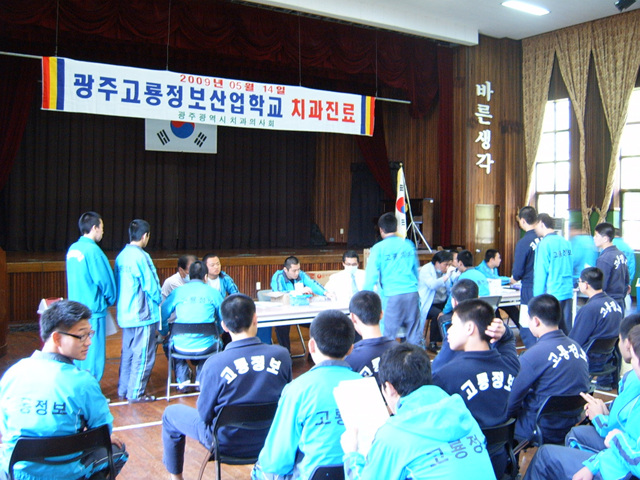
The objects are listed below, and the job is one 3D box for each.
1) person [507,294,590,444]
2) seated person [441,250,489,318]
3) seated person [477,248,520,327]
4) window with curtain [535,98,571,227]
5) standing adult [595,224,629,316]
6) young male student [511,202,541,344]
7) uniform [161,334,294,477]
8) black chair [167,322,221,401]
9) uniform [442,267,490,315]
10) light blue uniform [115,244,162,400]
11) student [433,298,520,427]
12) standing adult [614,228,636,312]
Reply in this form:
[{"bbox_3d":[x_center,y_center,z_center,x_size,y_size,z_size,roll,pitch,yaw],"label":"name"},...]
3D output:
[{"bbox_3d":[1.280,0.953,4.320,0.540,1.280,0.740,-1,2,-31],"label":"person"},{"bbox_3d":[1.829,0.779,8.600,0.750,1.290,0.520,2,3,43],"label":"seated person"},{"bbox_3d":[2.374,0.769,9.150,0.750,1.270,0.540,1,2,30],"label":"seated person"},{"bbox_3d":[5.189,-1.554,15.300,0.150,3.200,0.950,-1,2,-38],"label":"window with curtain"},{"bbox_3d":[3.121,0.638,7.300,0.480,1.670,0.340,-2,3,-38],"label":"standing adult"},{"bbox_3d":[2.419,0.559,7.900,0.500,1.830,0.420,-2,3,-43],"label":"young male student"},{"bbox_3d":[-0.570,1.022,4.130,0.700,0.940,0.720,0,2,-12],"label":"uniform"},{"bbox_3d":[-1.220,1.133,6.600,0.480,0.750,0.470,0,2,-12],"label":"black chair"},{"bbox_3d":[1.829,0.664,8.600,0.500,0.640,0.500,2,3,41],"label":"uniform"},{"bbox_3d":[-1.730,0.748,6.520,0.480,1.470,0.380,2,3,45],"label":"light blue uniform"},{"bbox_3d":[0.740,0.961,3.700,0.600,1.300,0.760,0,2,-19],"label":"student"},{"bbox_3d":[4.085,0.620,9.300,0.500,1.640,0.370,-1,2,-27],"label":"standing adult"}]

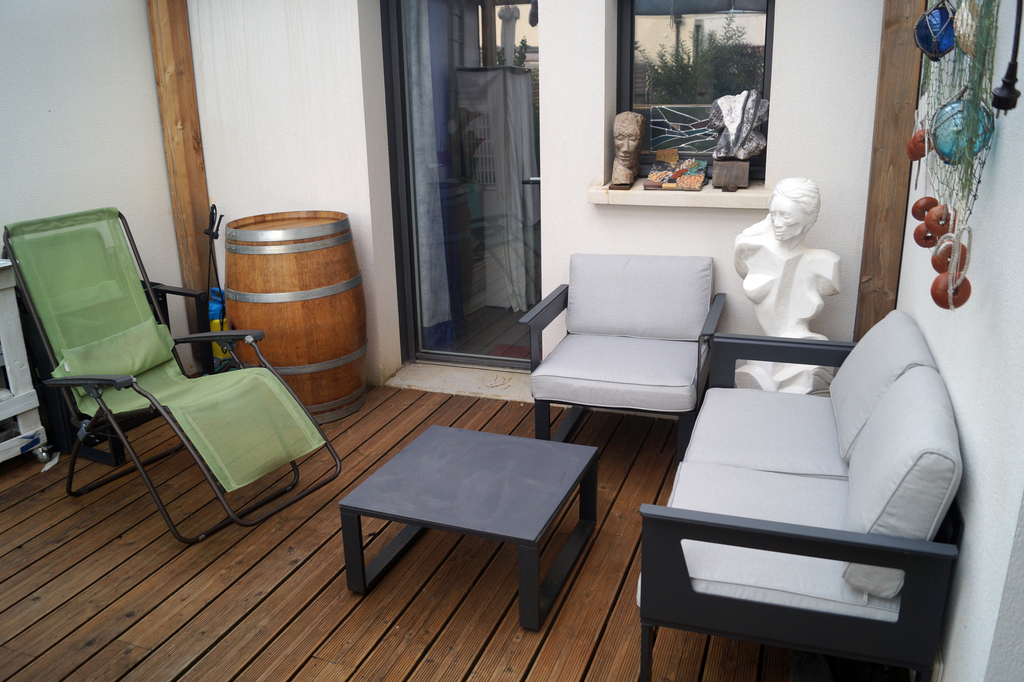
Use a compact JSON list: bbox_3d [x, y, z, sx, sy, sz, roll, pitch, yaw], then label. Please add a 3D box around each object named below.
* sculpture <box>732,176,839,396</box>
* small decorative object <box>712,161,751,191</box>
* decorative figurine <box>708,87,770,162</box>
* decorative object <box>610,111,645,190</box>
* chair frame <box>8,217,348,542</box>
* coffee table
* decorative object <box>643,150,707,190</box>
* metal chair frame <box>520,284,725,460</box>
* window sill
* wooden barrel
[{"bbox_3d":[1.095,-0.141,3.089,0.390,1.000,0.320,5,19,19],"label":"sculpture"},{"bbox_3d":[0.936,-0.709,3.283,0.150,0.125,0.130,5,19,19],"label":"small decorative object"},{"bbox_3d":[0.949,-0.907,3.235,0.240,0.285,0.150,5,19,19],"label":"decorative figurine"},{"bbox_3d":[0.515,-0.843,3.388,0.145,0.330,0.170,6,19,22],"label":"decorative object"},{"bbox_3d":[-1.262,0.110,2.920,1.250,1.070,0.630,11,22,33],"label":"chair frame"},{"bbox_3d":[-0.114,0.587,2.609,0.648,0.300,0.635,6,19,21],"label":"coffee table"},{"bbox_3d":[0.740,-0.758,3.400,0.255,0.150,0.290,5,19,19],"label":"decorative object"},{"bbox_3d":[0.502,0.157,3.319,0.755,0.650,0.670,5,19,19],"label":"metal chair frame"},{"bbox_3d":[0.771,-0.664,3.437,0.830,0.085,0.340,5,19,19],"label":"window sill"},{"bbox_3d":[-1.051,-0.120,3.808,0.665,0.950,0.665,5,19,19],"label":"wooden barrel"}]

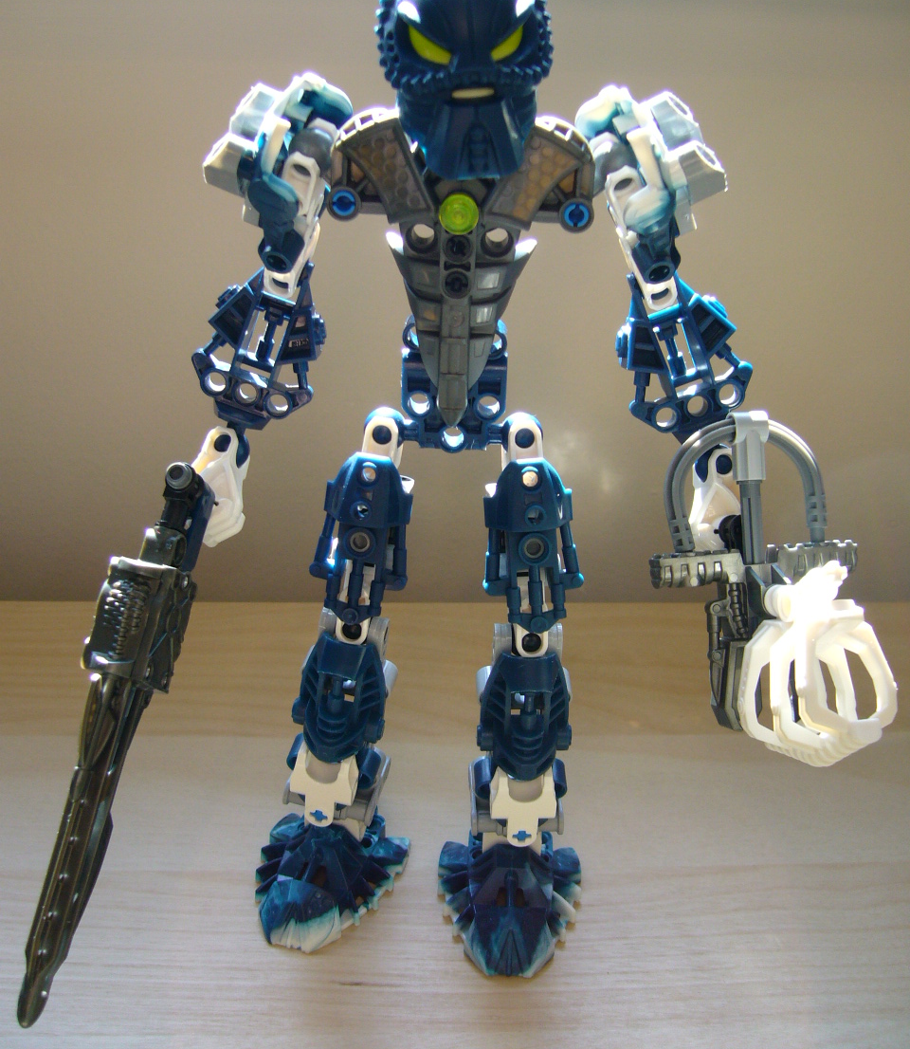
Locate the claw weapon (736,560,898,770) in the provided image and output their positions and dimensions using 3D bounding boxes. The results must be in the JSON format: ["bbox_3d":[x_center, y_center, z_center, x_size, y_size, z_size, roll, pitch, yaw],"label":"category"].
[{"bbox_3d":[0.082,0.032,0.279,0.031,0.038,0.029,2,22,0],"label":"claw weapon"}]

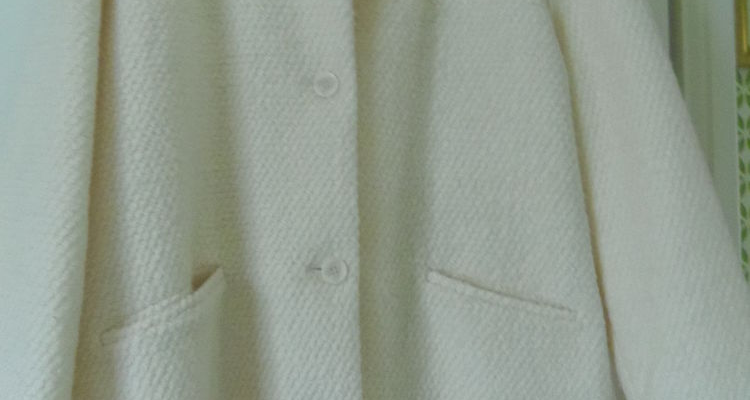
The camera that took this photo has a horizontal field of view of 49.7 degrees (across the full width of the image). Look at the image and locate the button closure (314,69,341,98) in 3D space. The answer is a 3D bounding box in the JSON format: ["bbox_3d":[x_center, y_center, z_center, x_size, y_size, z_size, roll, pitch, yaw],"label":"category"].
[{"bbox_3d":[-0.047,-0.112,0.786,0.025,0.025,0.004,2,-4,-13],"label":"button closure"}]

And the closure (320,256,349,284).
[{"bbox_3d":[-0.038,0.068,0.778,0.025,0.025,0.004,2,-4,-13],"label":"closure"}]

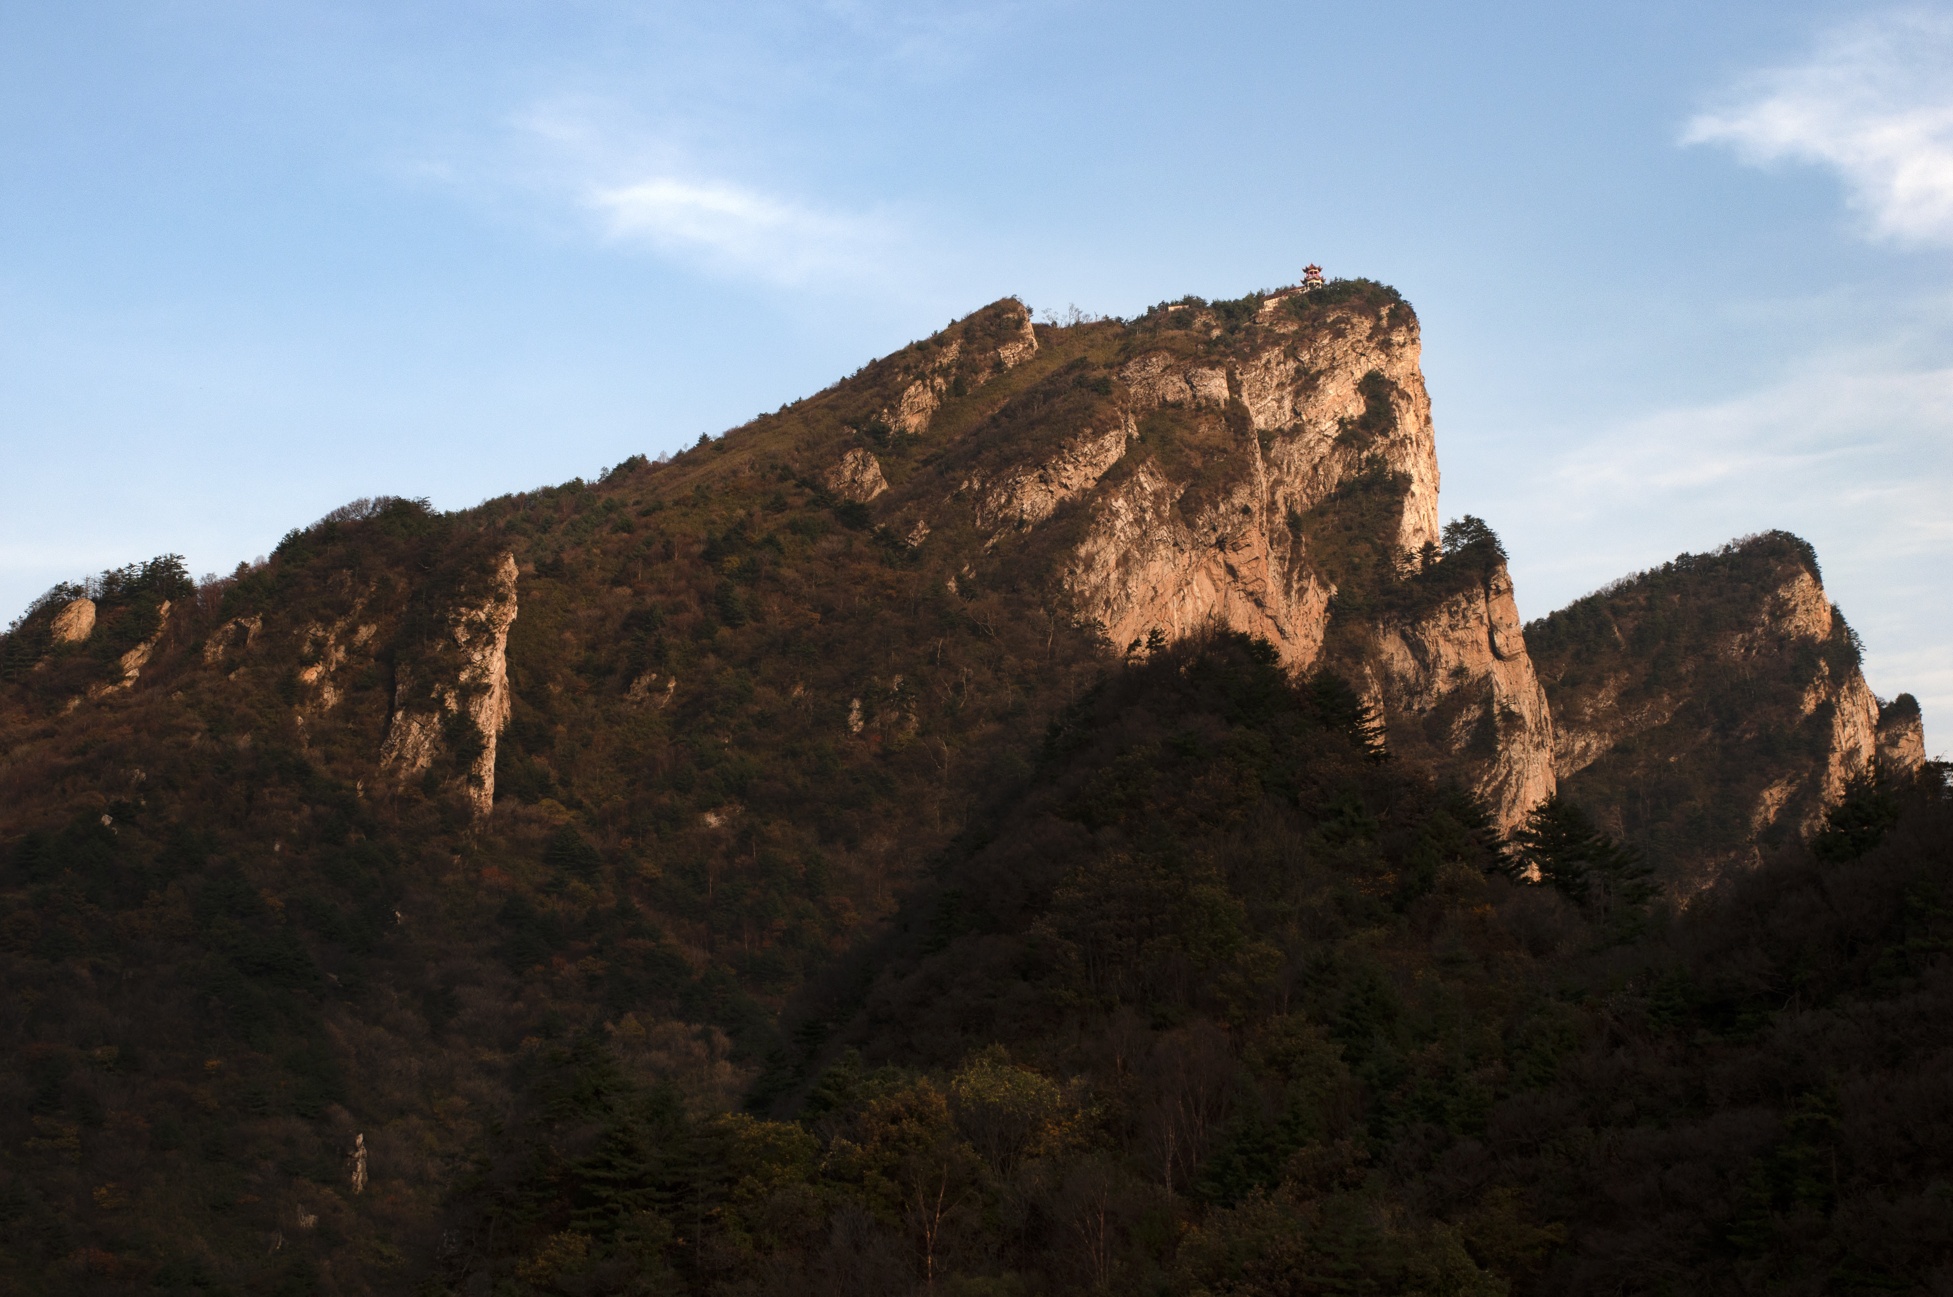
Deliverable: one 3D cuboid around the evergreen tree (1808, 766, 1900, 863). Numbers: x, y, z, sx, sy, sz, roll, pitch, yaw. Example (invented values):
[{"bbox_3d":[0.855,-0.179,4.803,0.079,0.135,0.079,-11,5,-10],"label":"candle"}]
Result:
[{"bbox_3d":[64.425,12.237,250.000,6.700,7.500,6.500,0,-9,0],"label":"evergreen tree"}]

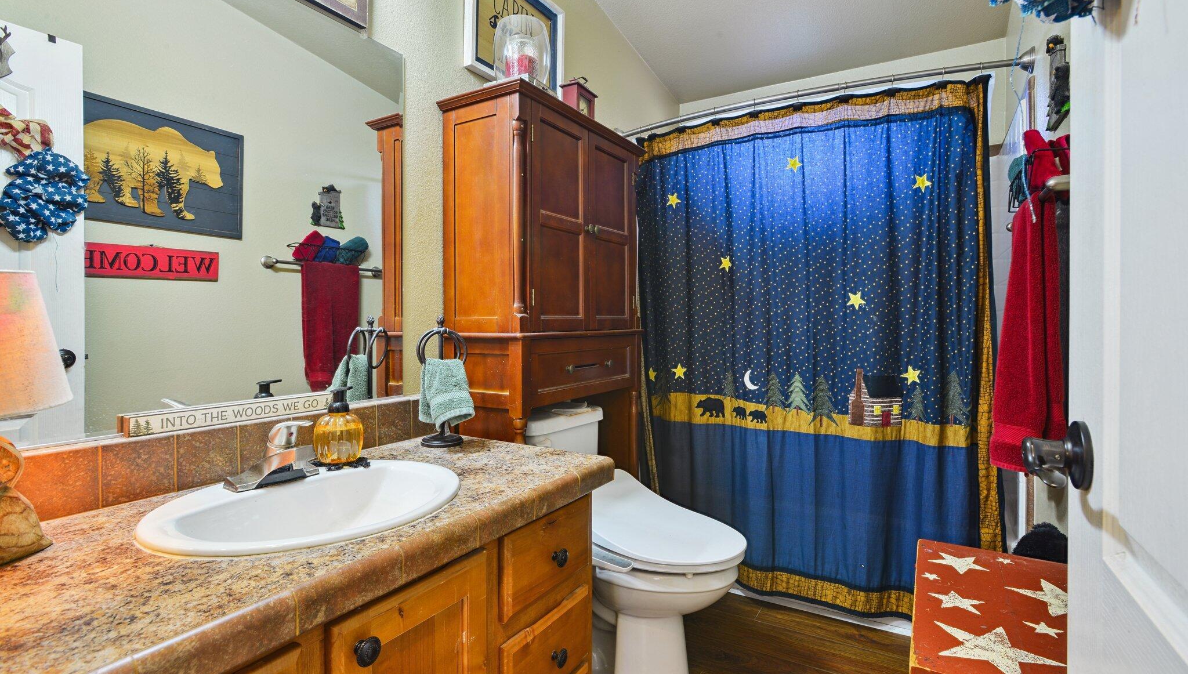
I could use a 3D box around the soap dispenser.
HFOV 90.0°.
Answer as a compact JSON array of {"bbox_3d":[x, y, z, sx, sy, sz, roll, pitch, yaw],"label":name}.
[{"bbox_3d":[-0.526,0.185,1.226,0.100,0.158,0.100,1,2,31],"label":"soap dispenser"}]

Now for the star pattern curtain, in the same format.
[{"bbox_3d":[0.693,0.045,2.108,1.275,1.766,0.146,1,2,31],"label":"star pattern curtain"}]

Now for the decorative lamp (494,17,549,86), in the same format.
[{"bbox_3d":[-0.202,-0.766,1.647,0.155,0.199,0.155,0,2,0],"label":"decorative lamp"}]

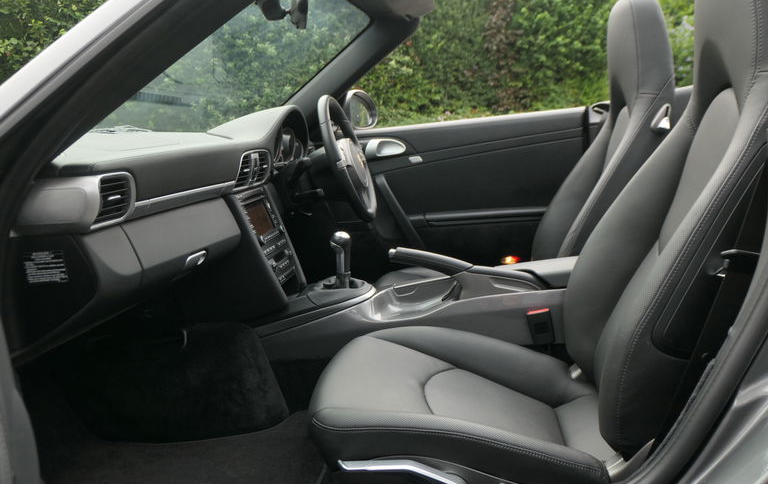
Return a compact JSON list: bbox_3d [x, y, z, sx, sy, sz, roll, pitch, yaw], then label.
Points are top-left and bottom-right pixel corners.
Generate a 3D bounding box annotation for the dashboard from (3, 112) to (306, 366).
[{"bbox_3d":[-0.377,-0.097,1.491,0.370,0.430,1.360,-2,12,8],"label":"dashboard"}]

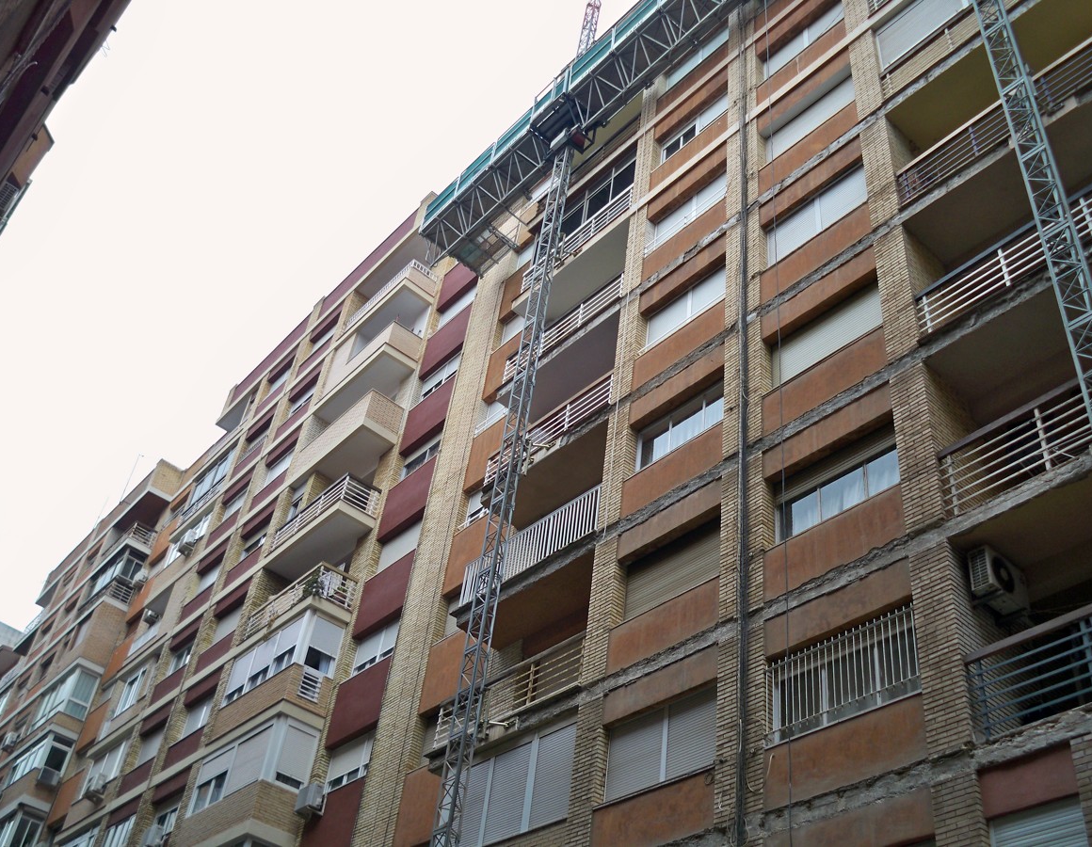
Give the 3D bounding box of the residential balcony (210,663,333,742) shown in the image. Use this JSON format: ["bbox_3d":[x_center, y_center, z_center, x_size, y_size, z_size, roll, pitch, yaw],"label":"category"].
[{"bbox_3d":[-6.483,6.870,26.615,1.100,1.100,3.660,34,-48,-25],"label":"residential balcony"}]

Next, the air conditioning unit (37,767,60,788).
[{"bbox_3d":[-16.891,12.030,38.777,0.670,0.520,0.290,34,-48,-25],"label":"air conditioning unit"}]

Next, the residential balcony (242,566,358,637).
[{"bbox_3d":[-6.189,4.886,28.475,1.120,1.230,3.600,34,-48,-25],"label":"residential balcony"}]

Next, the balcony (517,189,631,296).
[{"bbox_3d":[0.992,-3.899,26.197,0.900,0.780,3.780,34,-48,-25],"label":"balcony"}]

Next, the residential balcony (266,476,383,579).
[{"bbox_3d":[-5.906,2.809,30.443,1.120,1.280,3.680,34,-48,-25],"label":"residential balcony"}]

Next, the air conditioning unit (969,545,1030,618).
[{"bbox_3d":[5.199,1.806,13.145,0.683,0.525,0.277,34,-48,-25],"label":"air conditioning unit"}]

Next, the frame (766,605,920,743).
[{"bbox_3d":[3.513,3.038,13.616,0.198,1.119,2.237,34,-48,-25],"label":"frame"}]

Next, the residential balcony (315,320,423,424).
[{"bbox_3d":[-5.661,-1.391,36.337,1.238,1.287,4.207,34,-48,-25],"label":"residential balcony"}]

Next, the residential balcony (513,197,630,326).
[{"bbox_3d":[0.957,-3.681,26.152,1.070,1.150,4.010,34,-48,-25],"label":"residential balcony"}]

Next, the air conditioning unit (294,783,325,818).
[{"bbox_3d":[-5.047,8.062,24.456,0.297,0.535,0.614,34,-48,-25],"label":"air conditioning unit"}]

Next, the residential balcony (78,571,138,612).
[{"bbox_3d":[-18.613,7.813,48.157,1.040,1.109,3.911,34,-48,-25],"label":"residential balcony"}]

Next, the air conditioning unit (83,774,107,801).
[{"bbox_3d":[-12.497,10.069,31.608,0.270,0.520,0.750,34,-48,-25],"label":"air conditioning unit"}]

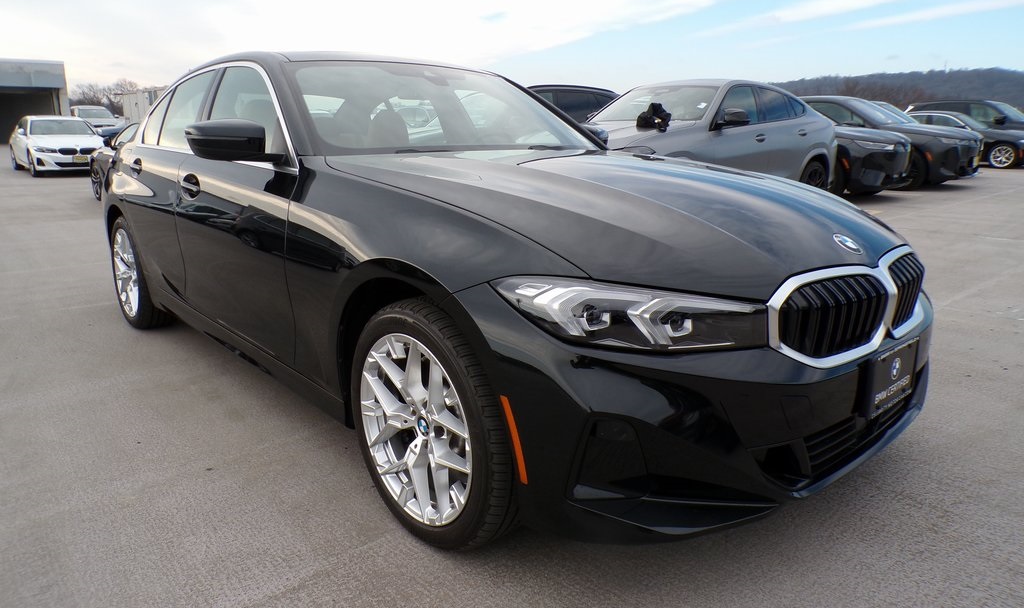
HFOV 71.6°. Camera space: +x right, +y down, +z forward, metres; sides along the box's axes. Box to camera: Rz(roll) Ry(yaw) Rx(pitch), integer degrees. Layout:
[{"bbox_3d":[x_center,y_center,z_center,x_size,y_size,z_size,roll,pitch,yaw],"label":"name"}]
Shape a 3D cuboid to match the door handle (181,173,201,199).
[{"bbox_3d":[-1.306,-0.475,2.871,0.060,0.100,0.215,-12,18,-40],"label":"door handle"}]

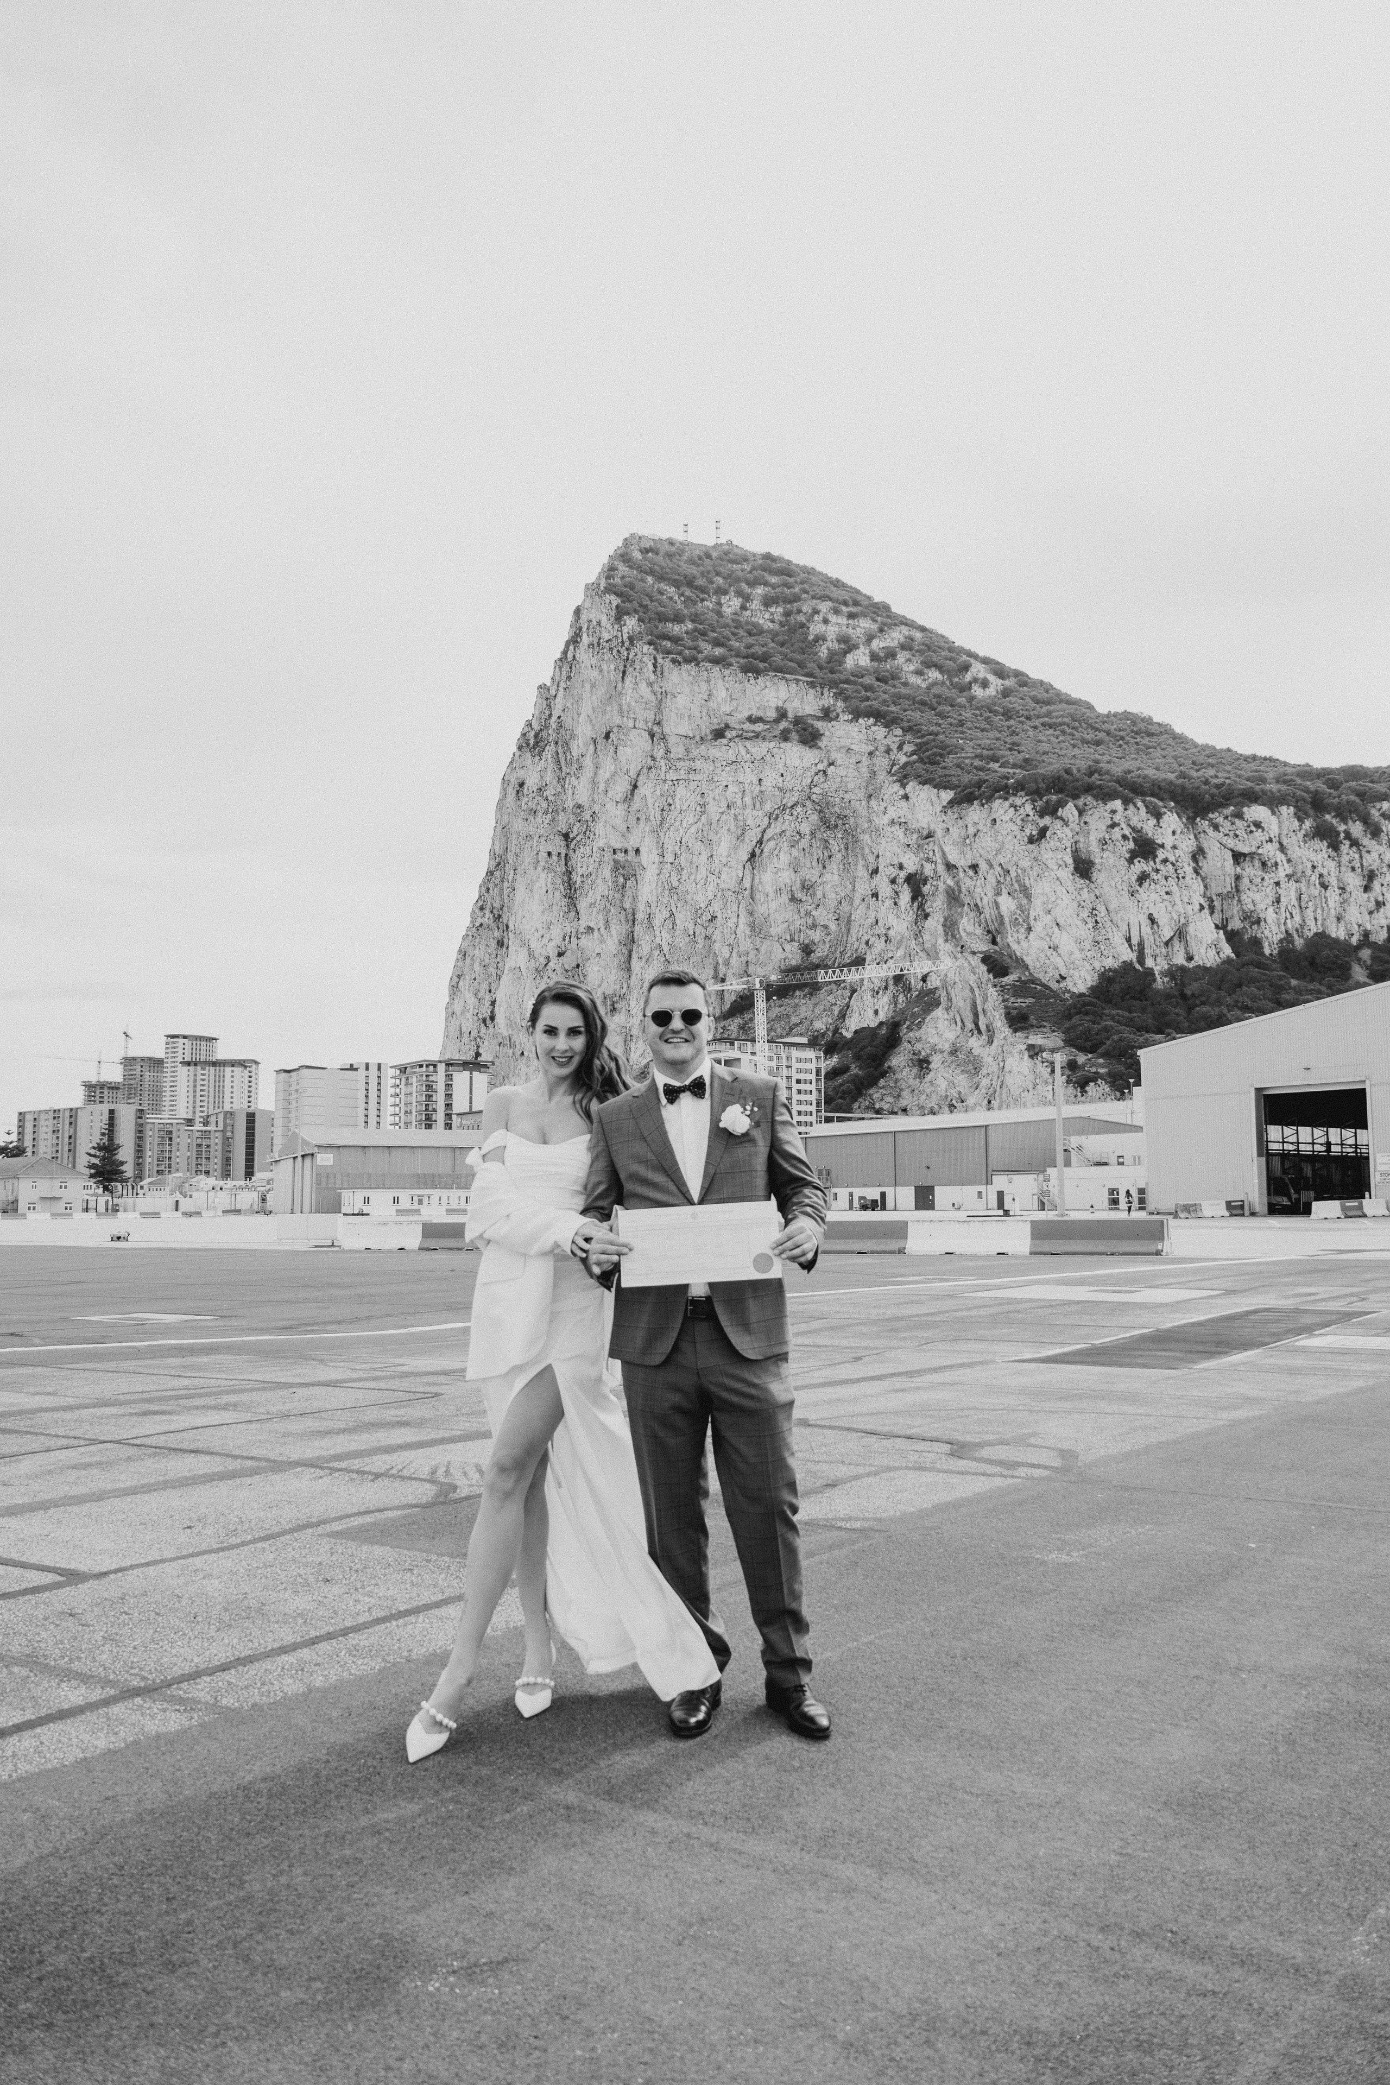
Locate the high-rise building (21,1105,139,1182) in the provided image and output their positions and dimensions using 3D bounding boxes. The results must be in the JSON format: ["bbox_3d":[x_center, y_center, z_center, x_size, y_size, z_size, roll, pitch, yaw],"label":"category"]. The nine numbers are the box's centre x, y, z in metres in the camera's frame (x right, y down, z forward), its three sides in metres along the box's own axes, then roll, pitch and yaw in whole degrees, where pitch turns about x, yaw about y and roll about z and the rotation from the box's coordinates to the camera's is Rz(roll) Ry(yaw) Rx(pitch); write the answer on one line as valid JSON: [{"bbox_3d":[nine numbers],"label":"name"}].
[{"bbox_3d":[-280.895,52.624,712.000,54.000,42.000,25.000,-4,-7,35],"label":"high-rise building"}]

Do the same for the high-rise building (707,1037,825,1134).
[{"bbox_3d":[16.047,23.147,446.000,38.000,46.000,20.000,3,-6,-25],"label":"high-rise building"}]

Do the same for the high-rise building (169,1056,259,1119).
[{"bbox_3d":[-277.896,51.812,908.000,40.000,83.000,28.000,3,-7,-28],"label":"high-rise building"}]

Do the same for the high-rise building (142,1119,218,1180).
[{"bbox_3d":[-233.290,54.738,709.000,33.000,37.000,17.000,3,-7,-28],"label":"high-rise building"}]

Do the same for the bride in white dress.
[{"bbox_3d":[-0.303,0.732,3.836,0.710,1.790,0.600,-1,-6,6],"label":"bride in white dress"}]

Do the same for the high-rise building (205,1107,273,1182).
[{"bbox_3d":[-217.890,55.025,742.000,22.000,43.000,50.000,3,-7,-28],"label":"high-rise building"}]

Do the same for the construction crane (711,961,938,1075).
[{"bbox_3d":[28.021,10.614,357.000,59.000,53.000,2.600,-4,-7,32],"label":"construction crane"}]

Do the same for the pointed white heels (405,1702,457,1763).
[{"bbox_3d":[-0.580,1.544,3.563,0.090,0.120,0.240,-2,-6,22],"label":"pointed white heels"}]

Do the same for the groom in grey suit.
[{"bbox_3d":[0.019,0.710,3.778,0.610,1.820,0.460,0,-6,0],"label":"groom in grey suit"}]

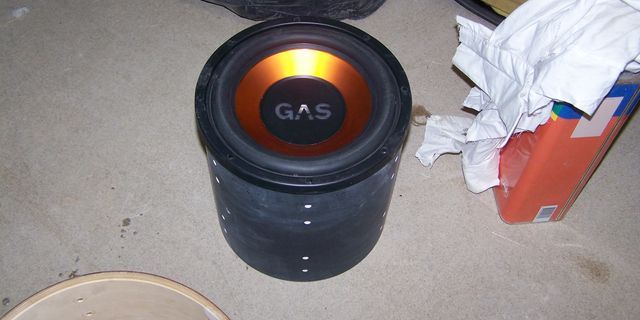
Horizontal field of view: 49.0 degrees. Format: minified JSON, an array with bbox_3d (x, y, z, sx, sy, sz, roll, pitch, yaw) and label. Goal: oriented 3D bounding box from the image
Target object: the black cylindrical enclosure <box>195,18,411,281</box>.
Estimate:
[{"bbox_3d":[-0.022,-0.007,0.979,0.265,0.269,0.265,1,56,-2],"label":"black cylindrical enclosure"}]

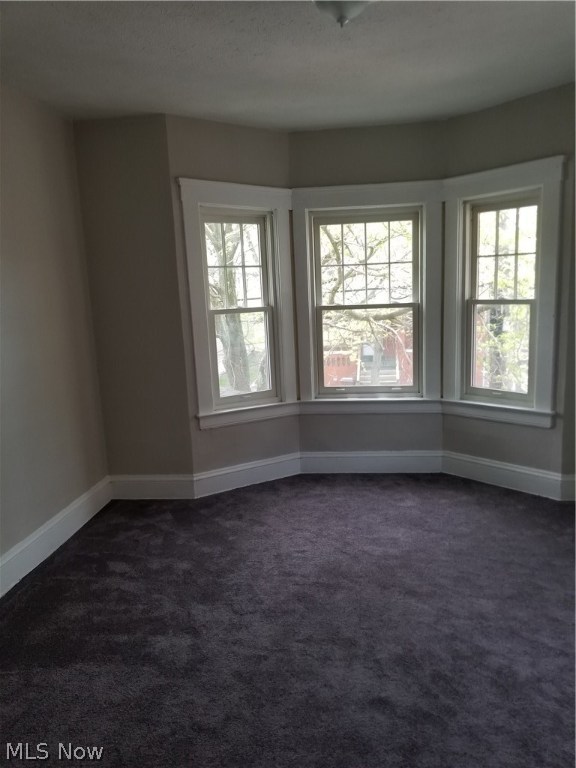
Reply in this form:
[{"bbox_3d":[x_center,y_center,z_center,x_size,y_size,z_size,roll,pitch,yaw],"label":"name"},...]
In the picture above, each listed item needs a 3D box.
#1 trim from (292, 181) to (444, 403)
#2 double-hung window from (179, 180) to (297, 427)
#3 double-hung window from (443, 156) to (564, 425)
[{"bbox_3d":[0.604,-0.670,4.347,1.101,1.606,0.110,-1,9,6],"label":"trim"},{"bbox_3d":[-0.307,-0.573,4.176,0.864,1.675,0.120,-8,11,-32],"label":"double-hung window"},{"bbox_3d":[1.445,-0.611,3.982,0.130,1.675,0.842,-10,12,-42],"label":"double-hung window"}]

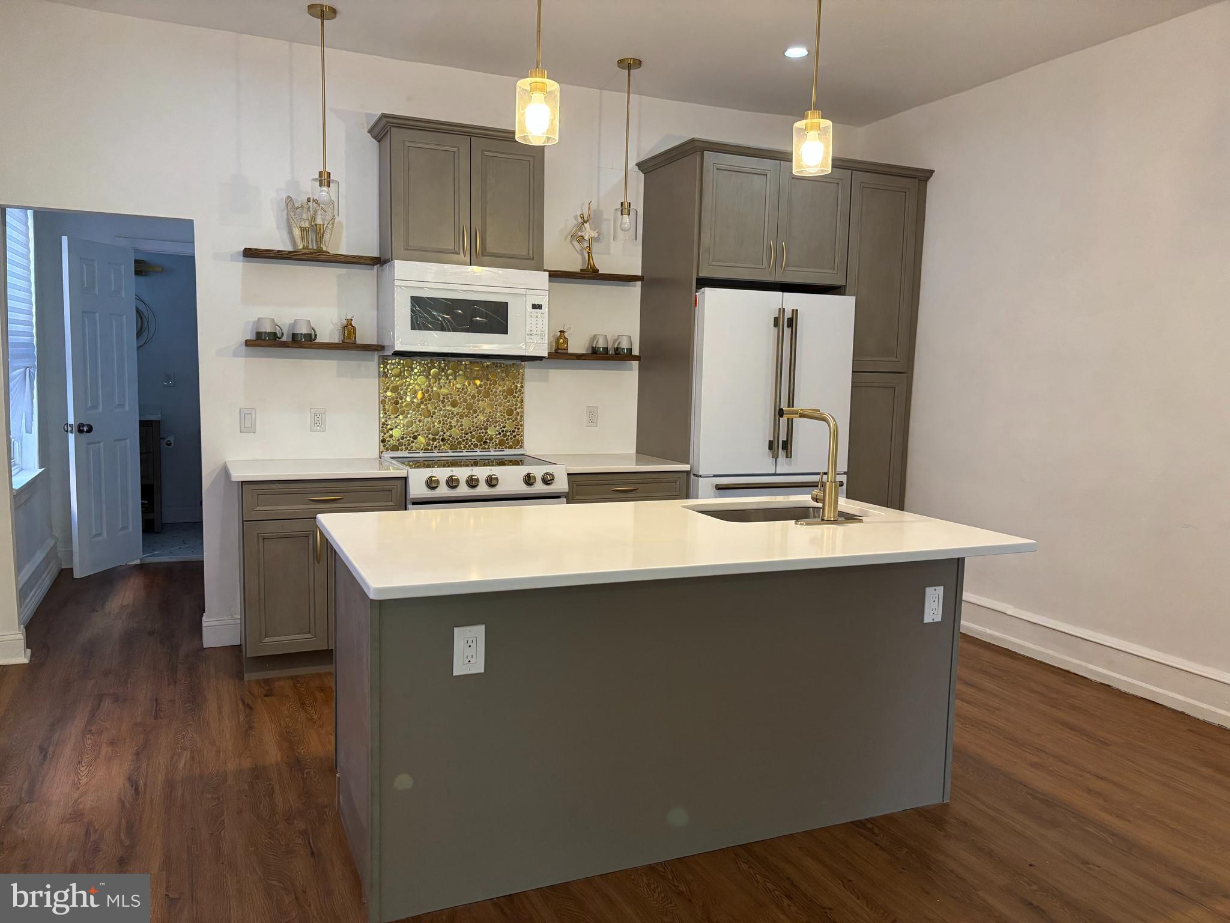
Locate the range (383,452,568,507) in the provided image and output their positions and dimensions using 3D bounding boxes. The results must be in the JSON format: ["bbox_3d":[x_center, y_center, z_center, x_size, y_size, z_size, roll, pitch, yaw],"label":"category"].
[{"bbox_3d":[-0.723,0.458,4.656,0.772,0.933,0.700,-1,6,-24],"label":"range"}]

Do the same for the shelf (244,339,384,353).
[{"bbox_3d":[-1.465,-0.560,4.513,0.634,0.031,0.190,-1,6,-24],"label":"shelf"}]

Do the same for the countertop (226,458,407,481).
[{"bbox_3d":[-1.423,0.037,4.360,0.740,0.028,0.610,-1,6,-24],"label":"countertop"}]

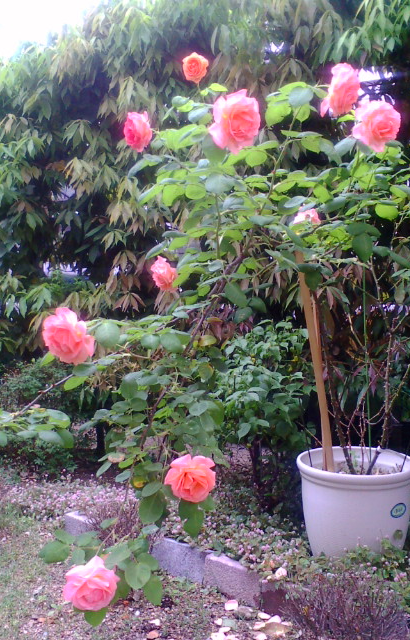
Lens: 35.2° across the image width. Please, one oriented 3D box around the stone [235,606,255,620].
[{"bbox_3d":[0.110,0.794,1.750,0.052,0.034,0.045,0,2,0],"label":"stone"}]

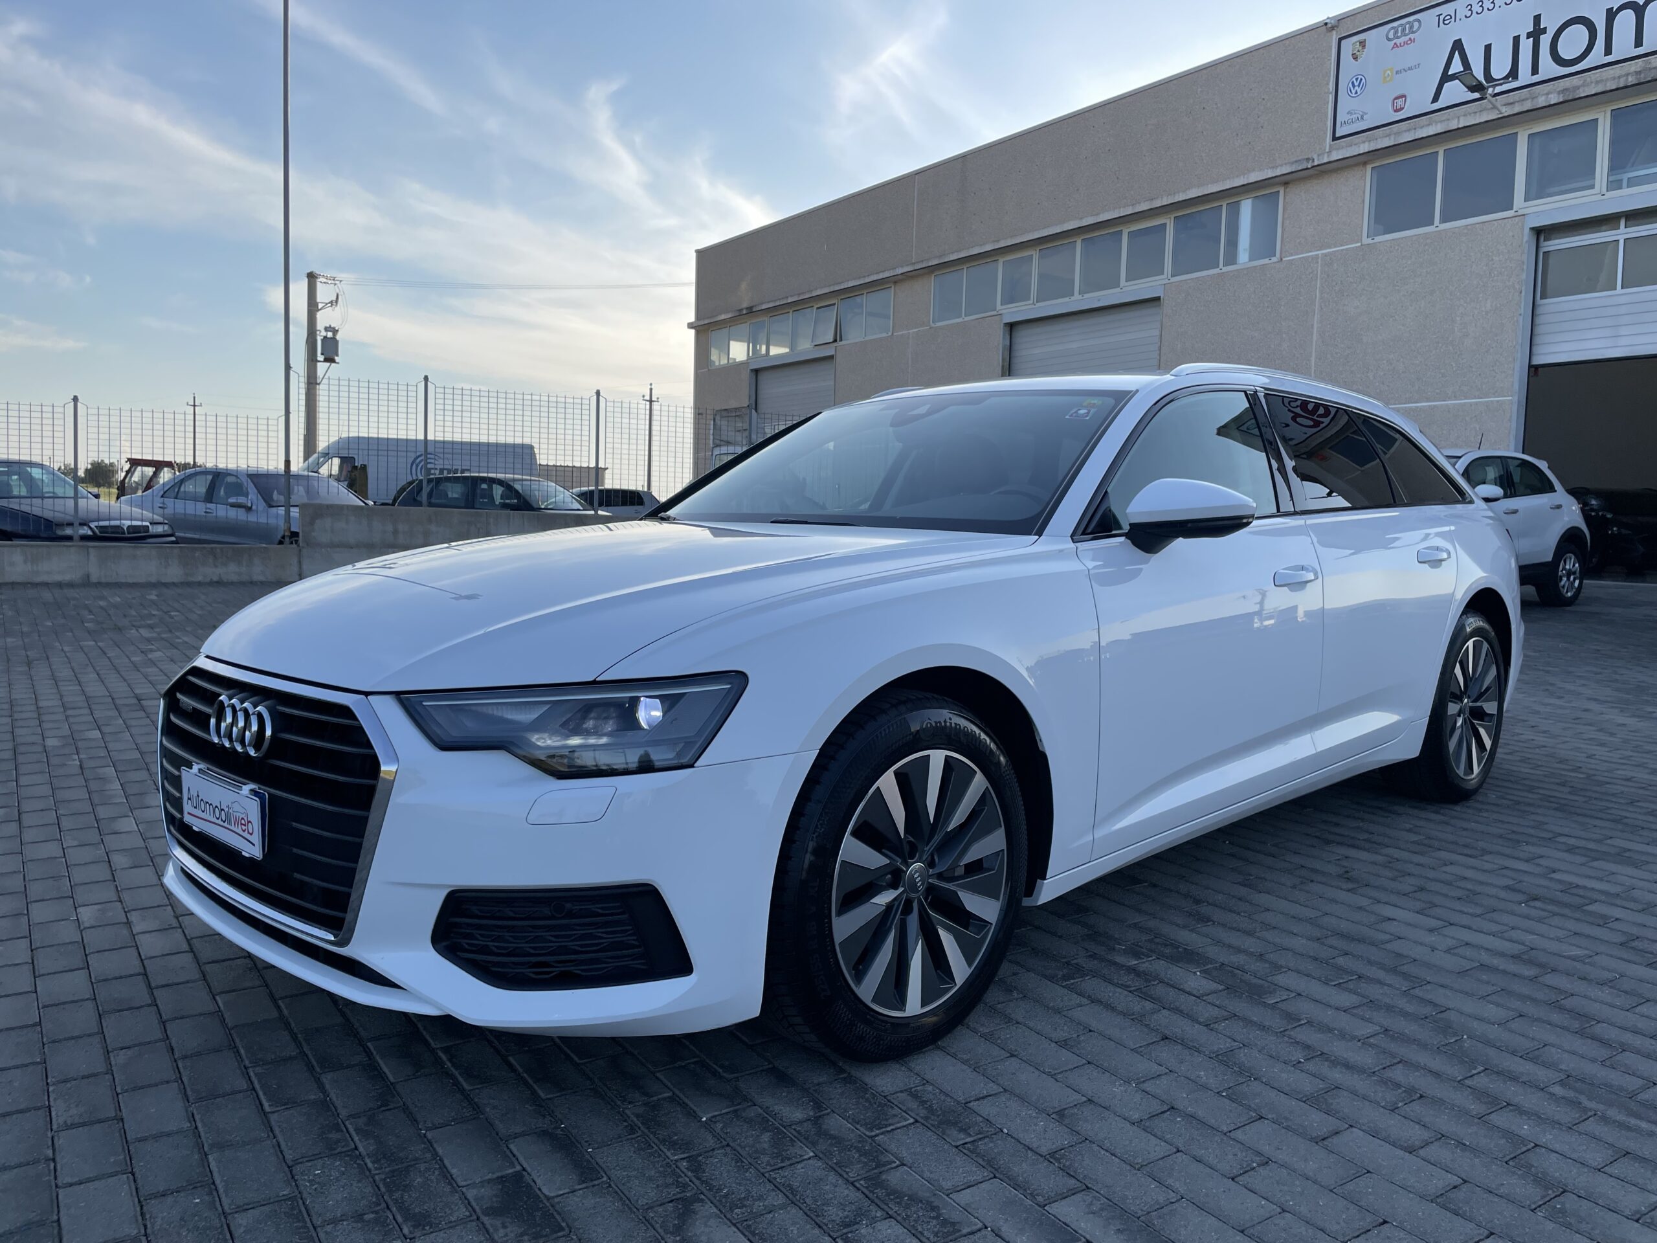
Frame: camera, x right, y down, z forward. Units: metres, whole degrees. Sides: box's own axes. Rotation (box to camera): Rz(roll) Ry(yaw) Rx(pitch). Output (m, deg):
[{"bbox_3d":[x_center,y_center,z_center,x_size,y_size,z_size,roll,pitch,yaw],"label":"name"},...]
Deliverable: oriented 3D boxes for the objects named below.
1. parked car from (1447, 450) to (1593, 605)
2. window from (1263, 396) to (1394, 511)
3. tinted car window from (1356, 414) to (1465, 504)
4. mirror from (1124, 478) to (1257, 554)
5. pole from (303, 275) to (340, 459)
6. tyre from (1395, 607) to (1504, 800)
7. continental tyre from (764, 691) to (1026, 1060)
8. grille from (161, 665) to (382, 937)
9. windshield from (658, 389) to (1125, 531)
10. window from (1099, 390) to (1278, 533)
[{"bbox_3d":[5.968,-0.928,12.522,4.250,1.600,1.800,-4,7,-37],"label":"parked car"},{"bbox_3d":[1.516,-0.499,3.772,0.710,0.370,0.070,-5,-17,-45],"label":"window"},{"bbox_3d":[1.995,-0.547,4.274,0.070,0.330,0.720,-27,-15,40],"label":"tinted car window"},{"bbox_3d":[0.819,-0.239,2.825,0.210,0.170,0.240,-5,7,-45],"label":"mirror"},{"bbox_3d":[-22.078,-9.764,54.515,1.400,10.960,0.800,1,5,0],"label":"pole"},{"bbox_3d":[2.176,0.293,4.418,0.690,0.690,0.235,-5,7,-45],"label":"tyre"},{"bbox_3d":[0.106,0.469,2.361,0.690,0.690,0.235,-5,7,-45],"label":"continental tyre"},{"bbox_3d":[-1.053,0.309,2.342,1.050,0.430,0.130,6,-1,45],"label":"grille"},{"bbox_3d":[0.146,-0.450,3.464,1.420,0.130,0.820,6,38,45],"label":"windshield"},{"bbox_3d":[0.878,-0.418,3.120,1.000,0.430,0.080,-5,-17,-45],"label":"window"}]

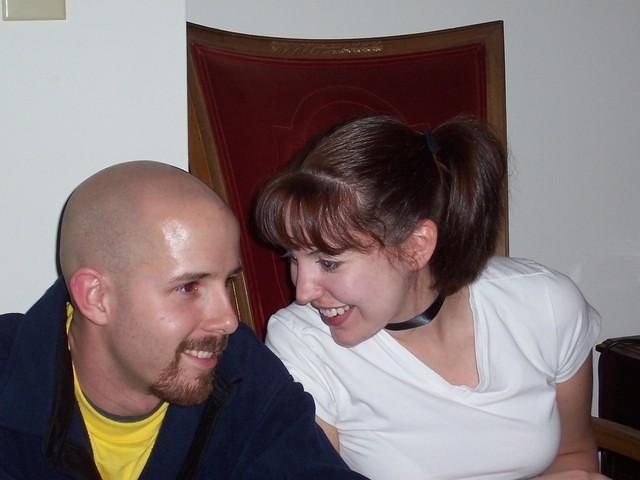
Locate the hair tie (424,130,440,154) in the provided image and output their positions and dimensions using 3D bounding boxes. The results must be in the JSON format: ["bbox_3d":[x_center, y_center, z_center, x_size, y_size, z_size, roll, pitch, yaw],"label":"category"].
[{"bbox_3d":[0.129,-0.111,1.500,0.013,0.033,0.033,-21,10,-30],"label":"hair tie"}]

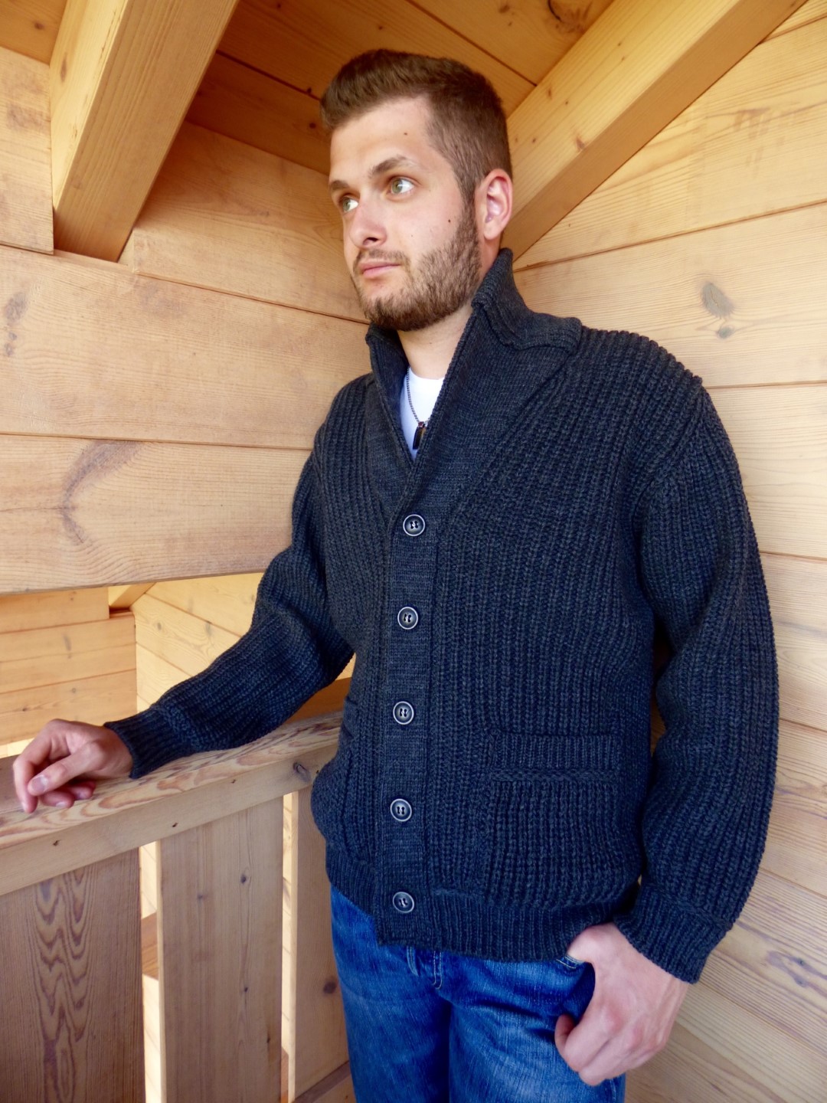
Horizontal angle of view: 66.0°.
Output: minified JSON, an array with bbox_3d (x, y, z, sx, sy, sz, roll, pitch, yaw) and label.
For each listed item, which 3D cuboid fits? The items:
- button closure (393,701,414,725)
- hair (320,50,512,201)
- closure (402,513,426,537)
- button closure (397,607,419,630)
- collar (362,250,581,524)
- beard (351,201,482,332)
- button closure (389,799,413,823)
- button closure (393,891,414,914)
[{"bbox_3d":[-0.011,0.169,0.667,0.024,0.024,0.005,5,0,23],"label":"button closure"},{"bbox_3d":[0.010,-0.435,0.705,0.170,0.170,0.205,4,14,40],"label":"hair"},{"bbox_3d":[0.001,-0.028,0.673,0.024,0.024,0.005,4,-6,14],"label":"closure"},{"bbox_3d":[-0.006,0.070,0.669,0.024,0.024,0.005,5,-1,23],"label":"button closure"},{"bbox_3d":[0.066,-0.185,0.720,0.230,0.310,0.190,5,8,21],"label":"collar"},{"bbox_3d":[0.000,-0.303,0.684,0.145,0.130,0.105,4,14,40],"label":"beard"},{"bbox_3d":[-0.013,0.270,0.664,0.024,0.024,0.005,5,4,19],"label":"button closure"},{"bbox_3d":[-0.011,0.370,0.671,0.024,0.024,0.005,4,9,16],"label":"button closure"}]

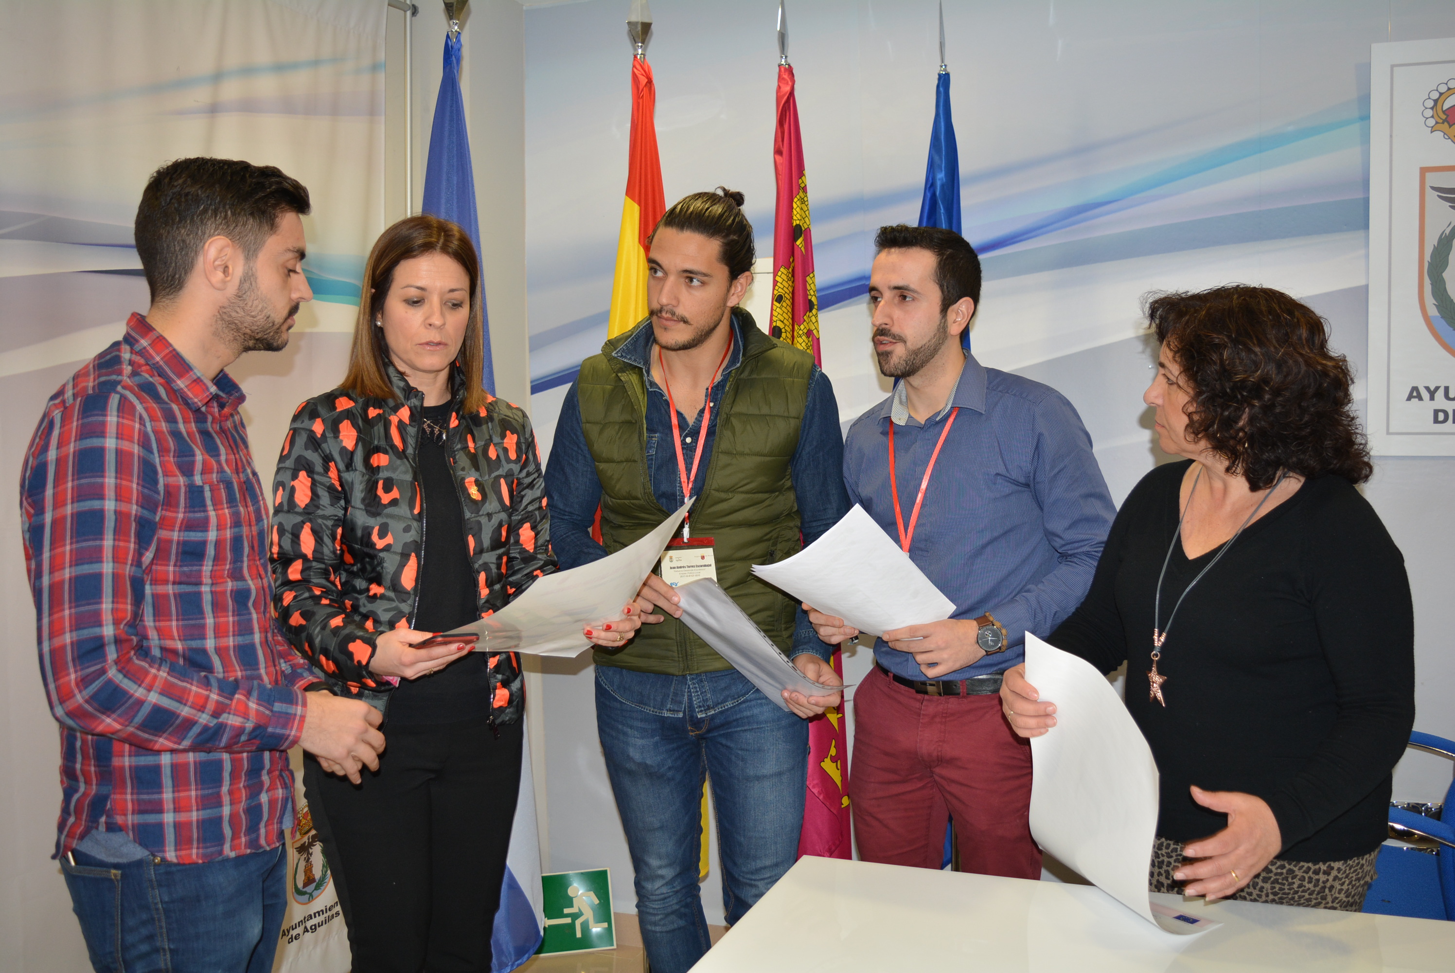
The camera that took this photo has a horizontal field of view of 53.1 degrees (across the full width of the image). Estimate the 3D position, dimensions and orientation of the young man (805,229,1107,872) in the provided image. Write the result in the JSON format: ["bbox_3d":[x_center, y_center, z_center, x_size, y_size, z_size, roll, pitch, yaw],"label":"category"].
[{"bbox_3d":[0.342,0.444,2.345,0.510,1.760,0.480,2,4,37],"label":"young man"}]

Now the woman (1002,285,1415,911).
[{"bbox_3d":[0.696,0.512,2.148,0.570,1.640,0.480,-2,4,-32],"label":"woman"}]

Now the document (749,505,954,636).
[{"bbox_3d":[0.177,0.130,2.070,0.200,0.060,0.280,-31,-43,12],"label":"document"}]

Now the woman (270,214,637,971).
[{"bbox_3d":[-0.420,0.477,2.132,0.470,1.730,0.520,-2,4,-28],"label":"woman"}]

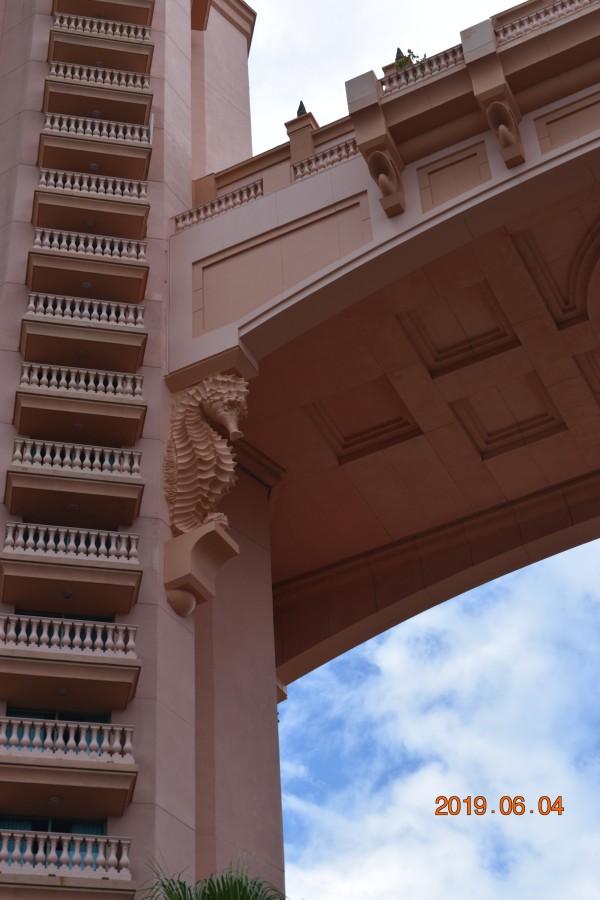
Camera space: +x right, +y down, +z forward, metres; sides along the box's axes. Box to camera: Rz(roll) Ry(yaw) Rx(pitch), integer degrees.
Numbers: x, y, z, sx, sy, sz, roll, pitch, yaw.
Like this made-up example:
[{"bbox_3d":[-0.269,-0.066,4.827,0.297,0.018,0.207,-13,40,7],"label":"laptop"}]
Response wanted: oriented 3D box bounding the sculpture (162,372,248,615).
[{"bbox_3d":[-2.234,0.922,44.996,2.212,7.896,1.358,-23,-47,19],"label":"sculpture"}]

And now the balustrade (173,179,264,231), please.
[{"bbox_3d":[-2.420,-7.229,52.088,3.122,0.798,0.266,-21,-47,17],"label":"balustrade"}]

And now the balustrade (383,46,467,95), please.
[{"bbox_3d":[3.828,-11.583,52.953,2.900,0.860,0.270,-21,-46,17],"label":"balustrade"}]

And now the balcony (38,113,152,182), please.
[{"bbox_3d":[-6.293,-9.287,53.036,3.361,1.568,1.210,6,-45,-10],"label":"balcony"}]

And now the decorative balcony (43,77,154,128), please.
[{"bbox_3d":[-6.917,-12.152,59.204,3.635,1.671,1.302,6,-44,-10],"label":"decorative balcony"}]

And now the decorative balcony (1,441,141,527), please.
[{"bbox_3d":[-5.643,0.782,43.330,3.361,1.568,1.210,6,-45,-10],"label":"decorative balcony"}]

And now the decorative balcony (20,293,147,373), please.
[{"bbox_3d":[-5.903,-3.245,47.212,3.361,1.568,1.210,6,-45,-10],"label":"decorative balcony"}]

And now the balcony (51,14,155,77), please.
[{"bbox_3d":[-7.055,-14.323,61.270,3.635,1.671,1.302,6,-44,-10],"label":"balcony"}]

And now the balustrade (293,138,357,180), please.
[{"bbox_3d":[0.938,-9.177,55.130,2.450,0.920,0.250,-21,-46,17],"label":"balustrade"}]

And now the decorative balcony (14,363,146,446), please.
[{"bbox_3d":[-5.773,-1.232,45.271,3.361,1.568,1.210,6,-45,-10],"label":"decorative balcony"}]

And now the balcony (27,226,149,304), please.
[{"bbox_3d":[-6.504,-5.637,53.008,3.635,1.671,1.302,6,-44,-10],"label":"balcony"}]

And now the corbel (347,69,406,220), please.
[{"bbox_3d":[2.192,-8.666,48.654,0.876,4.396,1.764,-21,-47,17],"label":"corbel"}]

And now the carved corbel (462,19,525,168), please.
[{"bbox_3d":[5.821,-10.588,51.322,0.960,4.761,1.863,-21,-46,17],"label":"carved corbel"}]

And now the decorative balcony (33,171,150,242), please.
[{"bbox_3d":[-6.642,-7.809,55.074,3.635,1.671,1.302,6,-44,-10],"label":"decorative balcony"}]

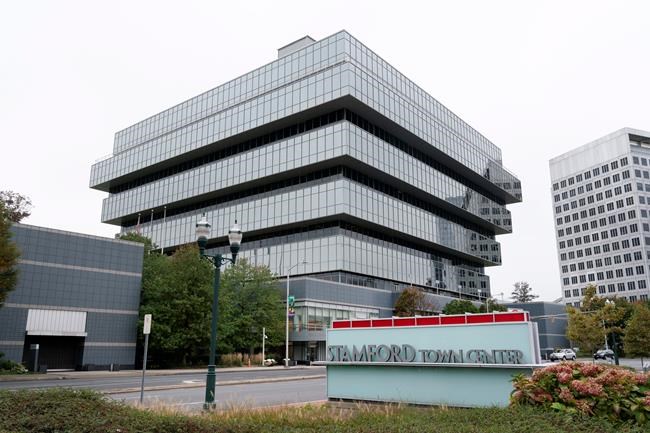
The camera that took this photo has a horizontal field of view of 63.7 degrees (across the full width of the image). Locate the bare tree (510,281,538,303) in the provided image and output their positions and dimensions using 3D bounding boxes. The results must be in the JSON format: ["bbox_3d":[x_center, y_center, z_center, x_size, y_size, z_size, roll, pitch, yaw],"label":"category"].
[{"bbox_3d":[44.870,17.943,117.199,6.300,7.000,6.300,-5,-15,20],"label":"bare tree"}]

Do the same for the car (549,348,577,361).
[{"bbox_3d":[34.347,19.977,75.440,4.550,1.620,1.850,12,-18,-39],"label":"car"}]

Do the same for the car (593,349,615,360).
[{"bbox_3d":[44.198,21.870,82.707,4.700,1.480,1.820,12,-18,-39],"label":"car"}]

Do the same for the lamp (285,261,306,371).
[{"bbox_3d":[-2.313,8.051,43.750,2.500,8.850,0.450,-13,-20,43],"label":"lamp"}]

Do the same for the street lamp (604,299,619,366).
[{"bbox_3d":[24.906,9.984,45.255,1.400,5.820,0.450,12,-18,-39],"label":"street lamp"}]

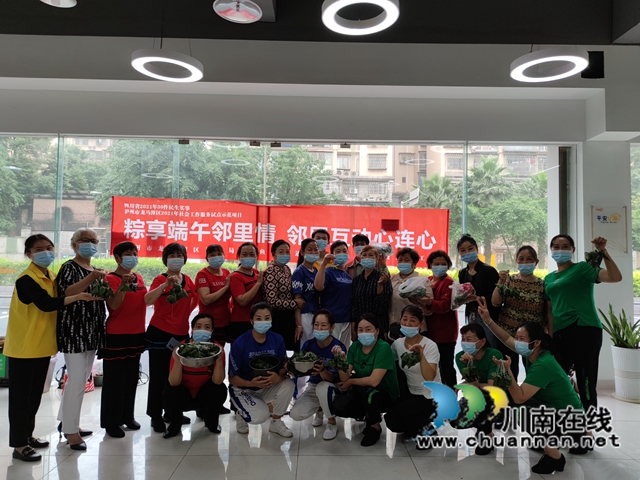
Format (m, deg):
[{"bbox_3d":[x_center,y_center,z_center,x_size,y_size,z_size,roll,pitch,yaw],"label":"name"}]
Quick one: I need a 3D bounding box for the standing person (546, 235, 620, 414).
[{"bbox_3d":[1.989,0.774,3.408,0.580,1.637,0.360,-1,-4,30],"label":"standing person"}]

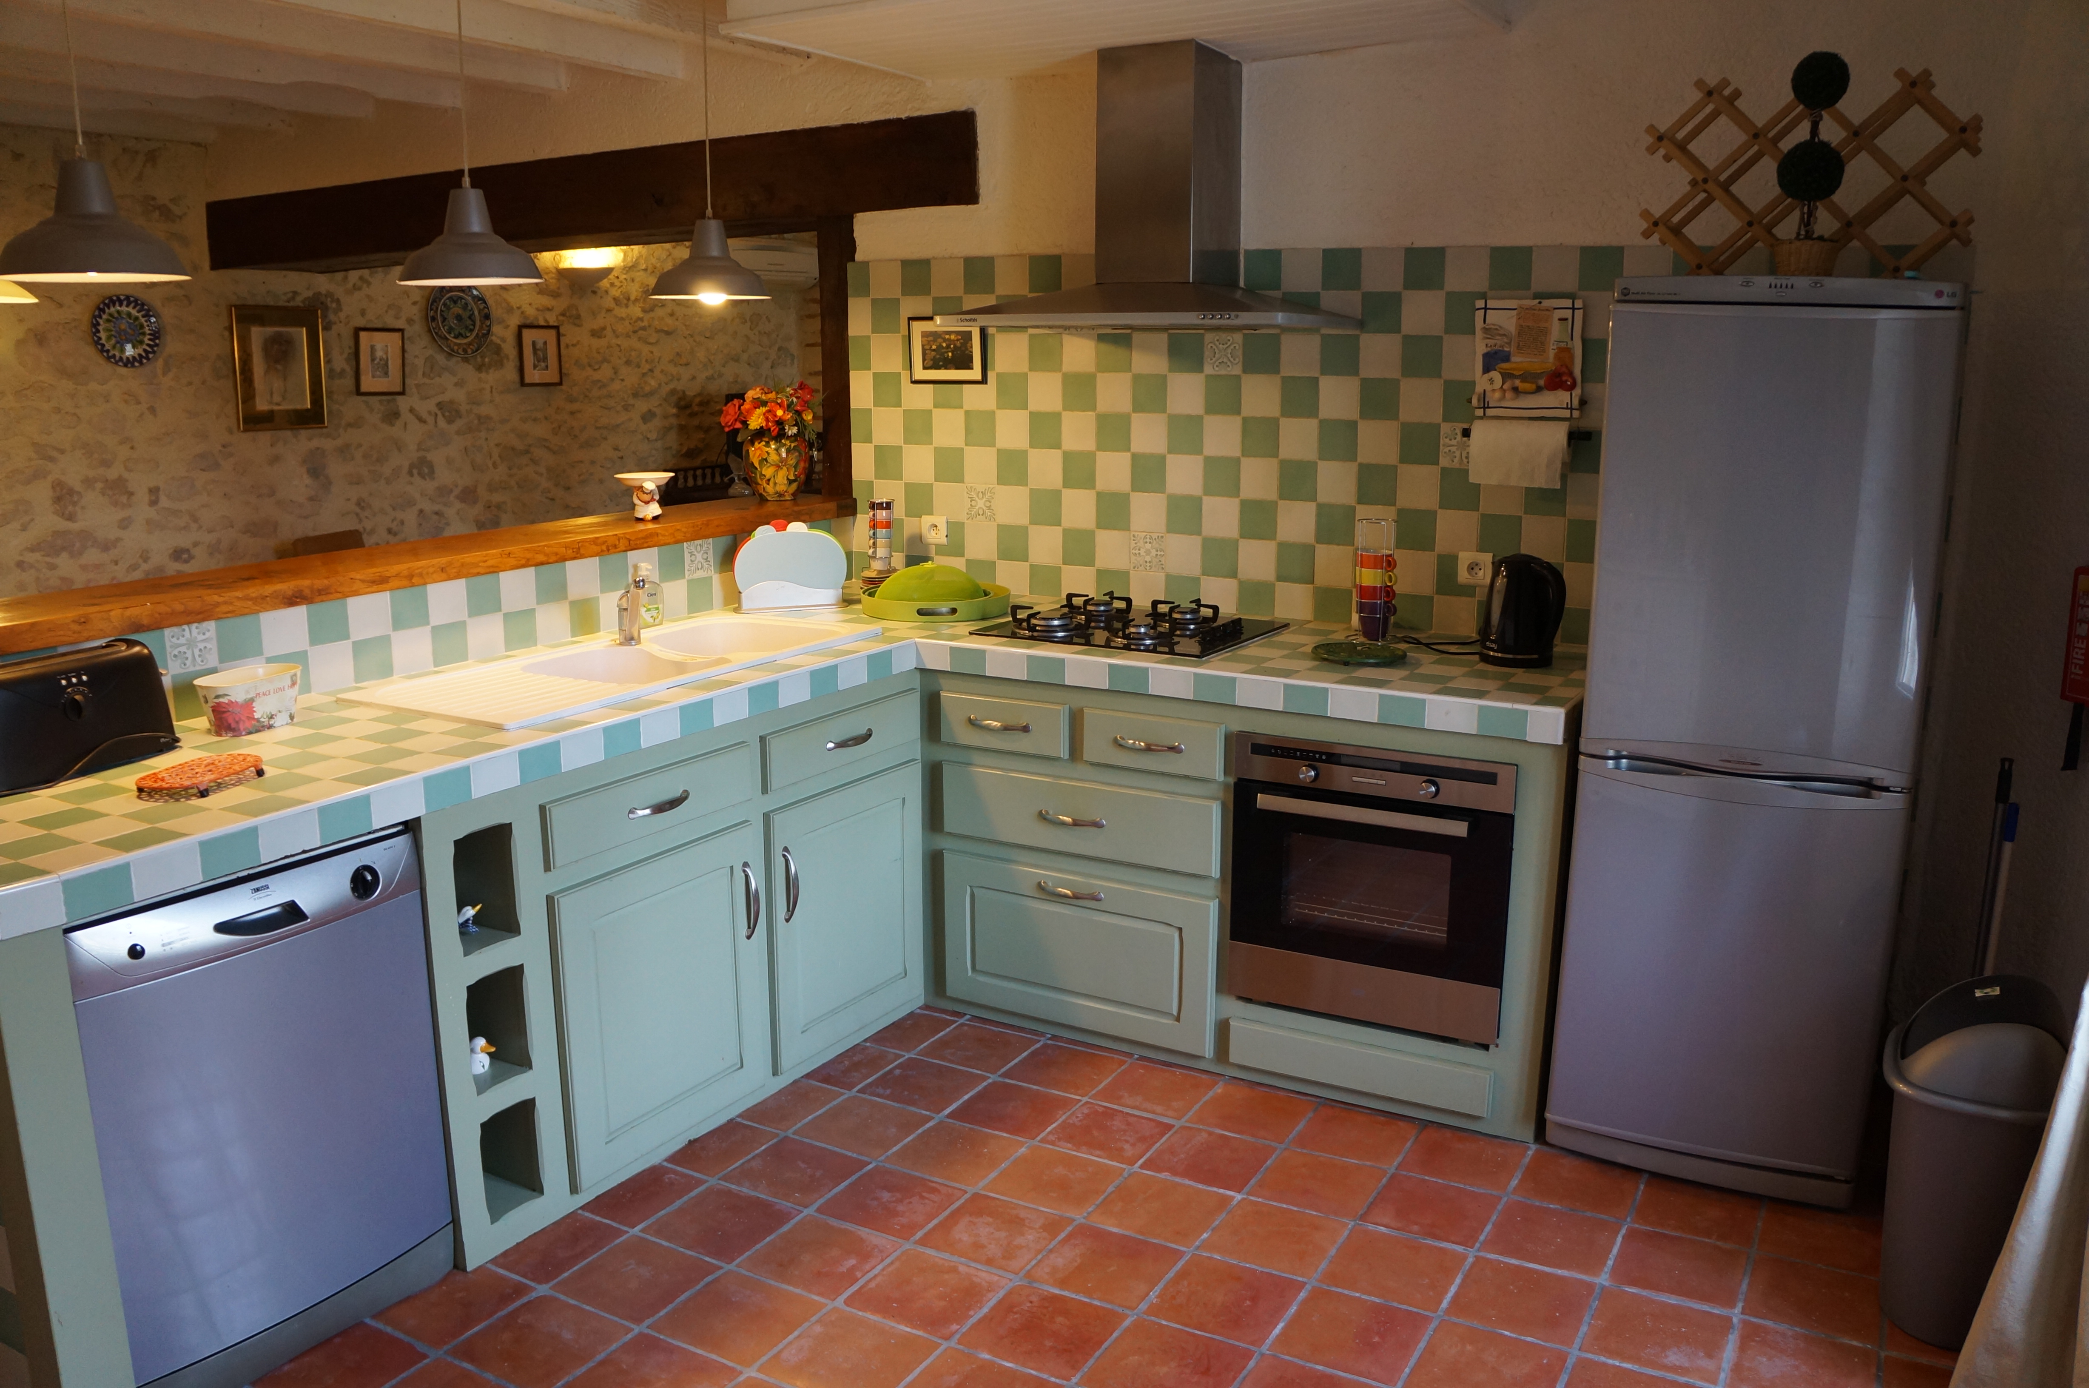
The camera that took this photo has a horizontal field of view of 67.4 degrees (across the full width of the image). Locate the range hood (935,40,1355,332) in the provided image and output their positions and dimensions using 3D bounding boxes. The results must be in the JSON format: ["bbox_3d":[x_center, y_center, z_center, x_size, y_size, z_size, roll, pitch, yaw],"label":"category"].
[{"bbox_3d":[0.250,-1.185,3.679,0.900,0.655,0.490,7,13,29],"label":"range hood"}]

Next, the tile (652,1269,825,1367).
[{"bbox_3d":[-0.499,1.034,2.569,0.216,0.015,0.216,7,13,28],"label":"tile"}]

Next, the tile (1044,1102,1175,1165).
[{"bbox_3d":[0.130,0.902,3.189,0.220,0.015,0.220,7,14,29],"label":"tile"}]

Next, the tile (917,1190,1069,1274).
[{"bbox_3d":[-0.086,0.965,2.794,0.208,0.015,0.208,7,14,28],"label":"tile"}]

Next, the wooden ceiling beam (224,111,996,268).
[{"bbox_3d":[-1.554,-1.565,4.970,3.270,0.255,0.270,6,13,28],"label":"wooden ceiling beam"}]

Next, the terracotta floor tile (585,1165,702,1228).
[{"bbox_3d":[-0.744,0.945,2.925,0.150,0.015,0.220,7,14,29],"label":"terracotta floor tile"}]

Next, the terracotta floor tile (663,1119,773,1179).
[{"bbox_3d":[-0.659,0.898,3.105,0.185,0.015,0.208,7,14,28],"label":"terracotta floor tile"}]

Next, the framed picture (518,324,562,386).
[{"bbox_3d":[-2.365,-1.589,7.346,0.020,0.288,0.255,7,14,28],"label":"framed picture"}]

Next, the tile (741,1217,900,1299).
[{"bbox_3d":[-0.388,0.987,2.732,0.220,0.015,0.220,7,14,29],"label":"tile"}]

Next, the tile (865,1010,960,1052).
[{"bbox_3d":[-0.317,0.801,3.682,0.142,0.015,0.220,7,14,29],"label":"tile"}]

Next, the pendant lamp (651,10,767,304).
[{"bbox_3d":[-0.725,-1.167,3.376,0.271,0.670,0.271,7,14,29],"label":"pendant lamp"}]

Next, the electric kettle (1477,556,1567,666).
[{"bbox_3d":[1.065,-0.187,3.466,0.215,0.240,0.163,12,16,44],"label":"electric kettle"}]

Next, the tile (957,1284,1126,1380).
[{"bbox_3d":[0.000,1.044,2.548,0.216,0.015,0.216,7,13,28],"label":"tile"}]

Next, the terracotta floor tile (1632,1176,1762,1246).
[{"bbox_3d":[1.204,0.964,2.900,0.216,0.015,0.216,7,13,28],"label":"terracotta floor tile"}]

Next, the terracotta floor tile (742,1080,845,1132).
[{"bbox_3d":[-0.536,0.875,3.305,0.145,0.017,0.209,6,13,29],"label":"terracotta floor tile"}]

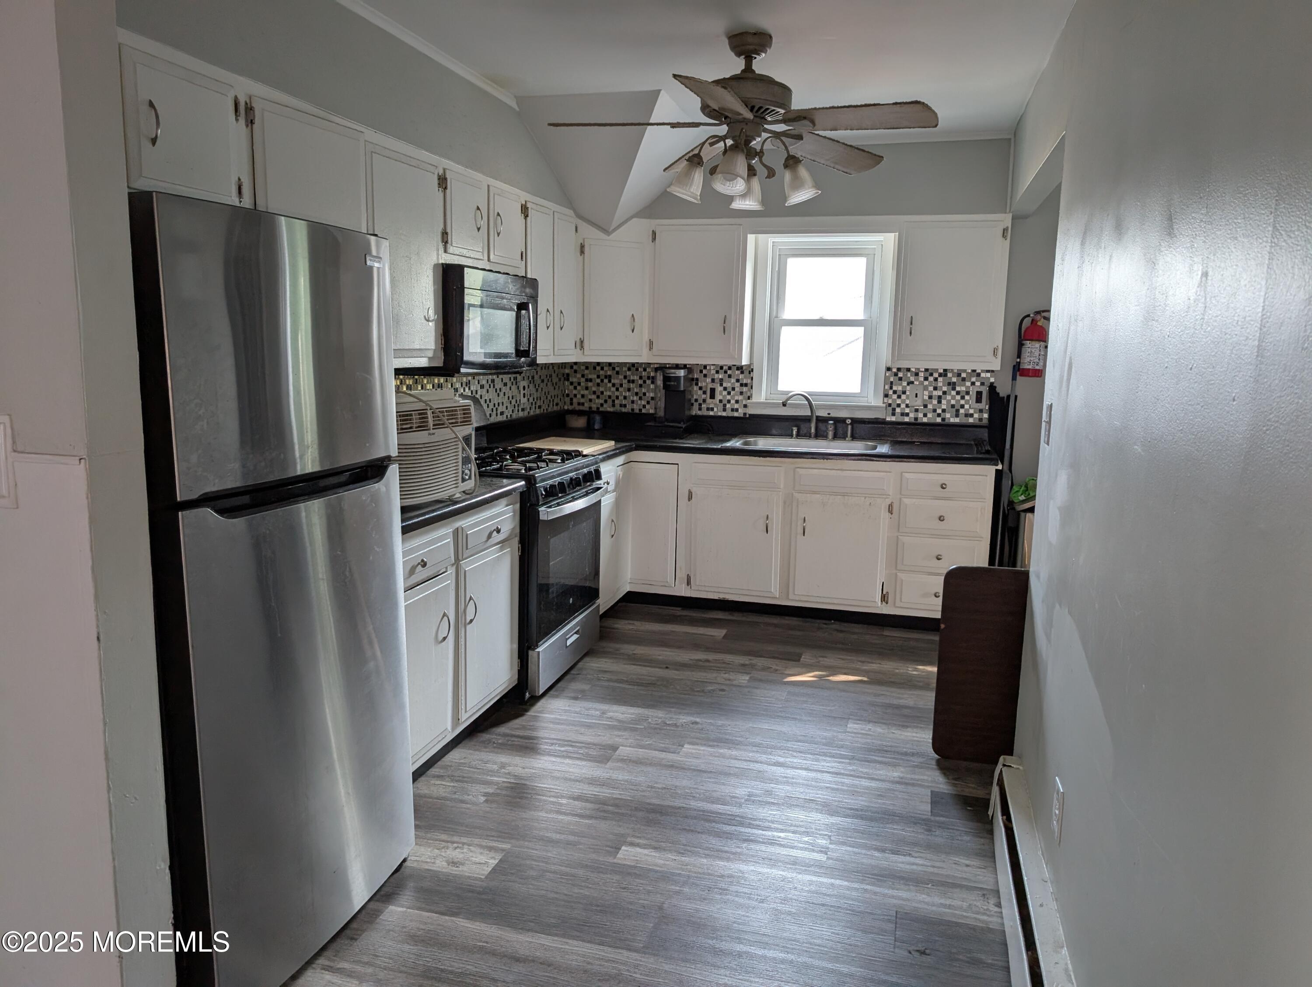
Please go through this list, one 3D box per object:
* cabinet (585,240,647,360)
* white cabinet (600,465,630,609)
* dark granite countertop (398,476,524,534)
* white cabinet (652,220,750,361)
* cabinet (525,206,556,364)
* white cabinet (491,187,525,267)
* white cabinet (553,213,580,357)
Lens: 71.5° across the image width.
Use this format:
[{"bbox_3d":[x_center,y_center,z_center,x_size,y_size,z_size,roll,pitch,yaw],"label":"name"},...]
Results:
[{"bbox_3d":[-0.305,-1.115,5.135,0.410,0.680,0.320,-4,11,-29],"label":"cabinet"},{"bbox_3d":[-0.518,0.190,4.822,0.620,0.780,0.580,3,10,15],"label":"white cabinet"},{"bbox_3d":[-0.944,0.030,3.172,0.645,0.042,1.020,3,10,15],"label":"dark granite countertop"},{"bbox_3d":[0.273,-1.132,5.201,0.539,0.765,0.325,3,10,15],"label":"white cabinet"},{"bbox_3d":[-0.705,-1.029,4.479,0.325,0.740,0.352,3,10,15],"label":"cabinet"},{"bbox_3d":[-0.796,-1.175,4.067,0.320,0.320,0.400,3,10,15],"label":"white cabinet"},{"bbox_3d":[-0.611,-1.083,4.768,0.320,0.725,0.325,3,10,15],"label":"white cabinet"}]

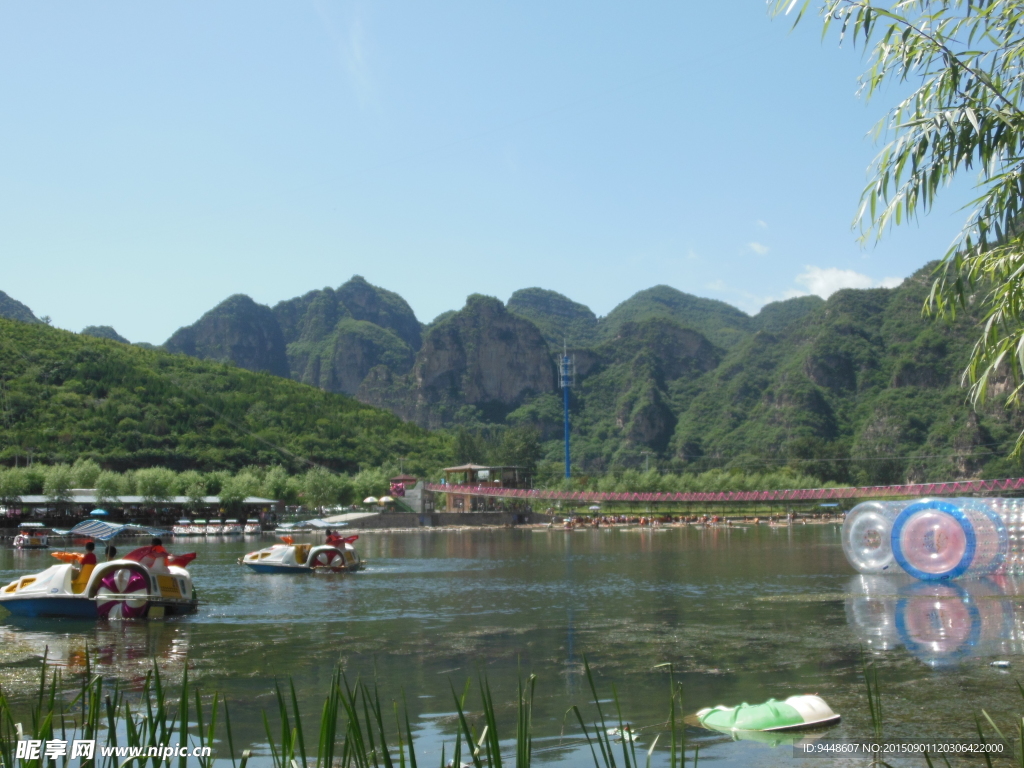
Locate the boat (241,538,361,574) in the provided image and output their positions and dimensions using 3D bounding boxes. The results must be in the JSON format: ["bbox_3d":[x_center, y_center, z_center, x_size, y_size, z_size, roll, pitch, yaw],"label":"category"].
[{"bbox_3d":[-7.342,5.978,39.300,3.950,1.320,1.900,-2,-7,6],"label":"boat"}]

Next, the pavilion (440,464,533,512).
[{"bbox_3d":[-4.038,16.547,178.000,12.500,7.500,6.500,-6,-9,38],"label":"pavilion"}]

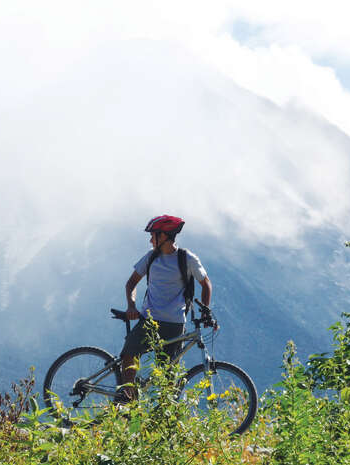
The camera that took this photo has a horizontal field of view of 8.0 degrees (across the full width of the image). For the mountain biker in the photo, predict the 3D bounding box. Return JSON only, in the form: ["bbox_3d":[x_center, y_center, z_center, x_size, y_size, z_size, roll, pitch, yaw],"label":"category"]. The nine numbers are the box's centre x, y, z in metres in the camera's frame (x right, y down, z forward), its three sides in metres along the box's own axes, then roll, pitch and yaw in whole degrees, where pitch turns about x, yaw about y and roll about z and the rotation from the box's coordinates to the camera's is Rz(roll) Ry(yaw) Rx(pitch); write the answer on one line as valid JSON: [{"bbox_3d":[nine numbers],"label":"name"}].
[{"bbox_3d":[-0.077,0.700,20.400,0.710,1.700,0.520,-1,-4,19],"label":"mountain biker"}]

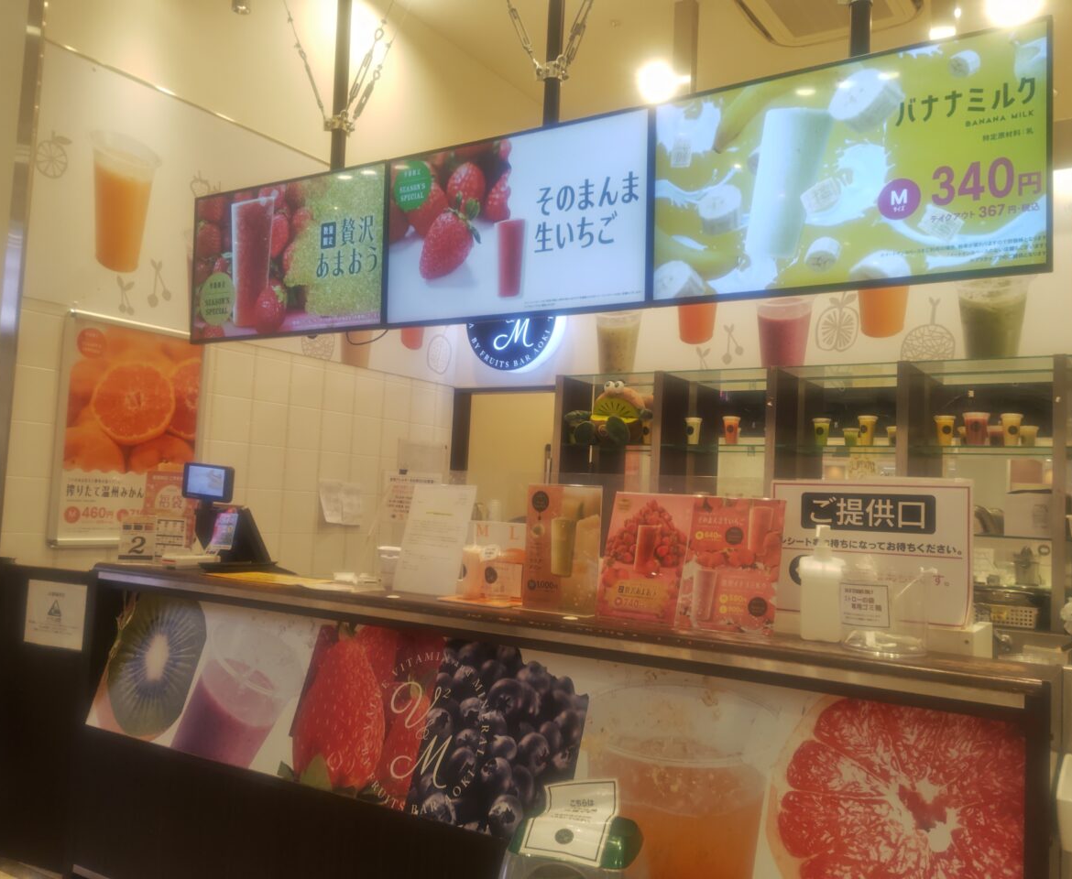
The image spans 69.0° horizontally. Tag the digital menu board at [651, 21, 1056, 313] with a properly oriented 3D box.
[{"bbox_3d":[0.801,-0.702,2.117,1.004,0.624,0.060,0,-5,28],"label":"digital menu board"}]

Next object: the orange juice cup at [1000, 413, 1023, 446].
[{"bbox_3d":[1.949,-0.040,3.193,0.078,0.134,0.078,0,-5,28],"label":"orange juice cup"}]

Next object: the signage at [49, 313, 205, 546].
[{"bbox_3d":[-1.749,-0.021,3.419,0.030,0.977,0.612,-1,-5,39],"label":"signage"}]

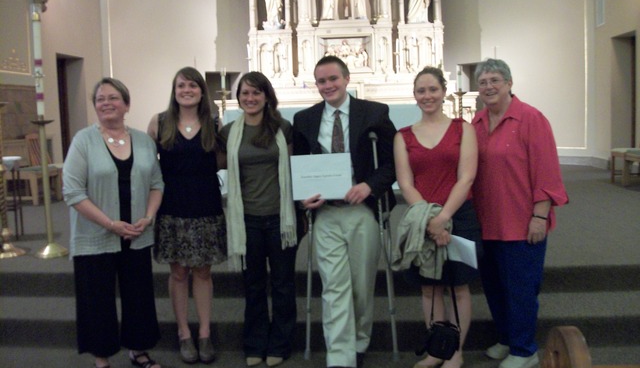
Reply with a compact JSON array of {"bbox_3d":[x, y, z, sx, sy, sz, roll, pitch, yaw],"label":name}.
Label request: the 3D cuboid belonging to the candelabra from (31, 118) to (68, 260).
[{"bbox_3d":[-2.307,0.030,4.997,0.290,1.144,0.290,-1,4,0],"label":"candelabra"}]

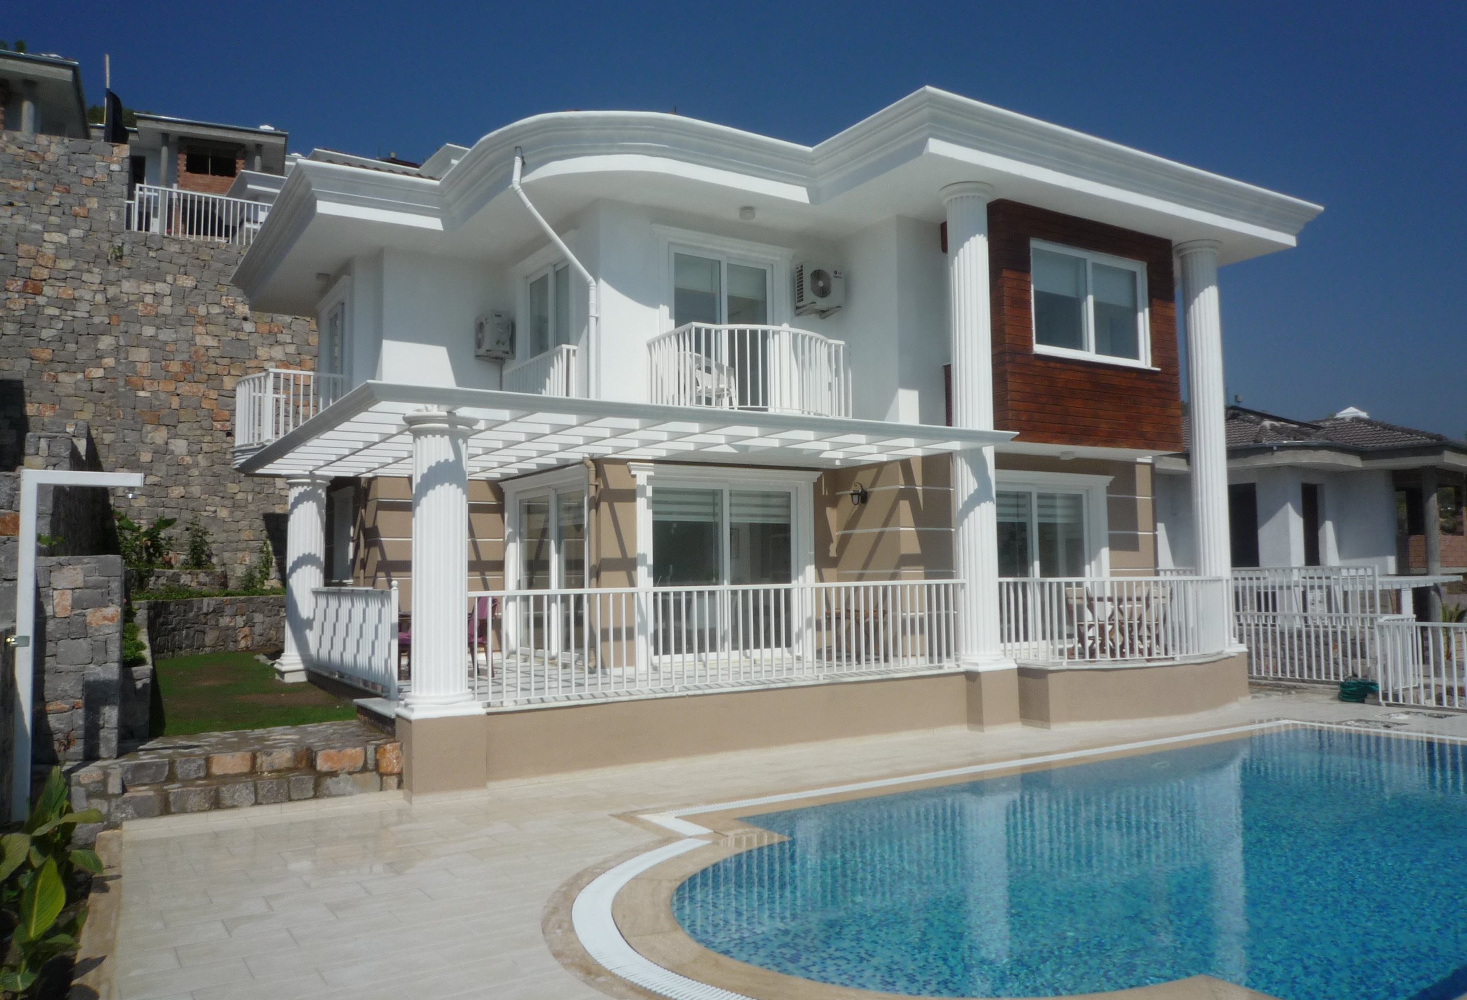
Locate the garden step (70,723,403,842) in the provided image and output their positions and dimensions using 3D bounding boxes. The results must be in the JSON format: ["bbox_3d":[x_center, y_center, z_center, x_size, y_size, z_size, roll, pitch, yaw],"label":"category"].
[{"bbox_3d":[-4.020,2.207,8.566,2.303,0.457,1.448,1,-4,-32],"label":"garden step"}]

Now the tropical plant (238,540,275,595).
[{"bbox_3d":[-8.746,1.231,19.458,0.580,0.990,0.450,1,-4,-32],"label":"tropical plant"}]

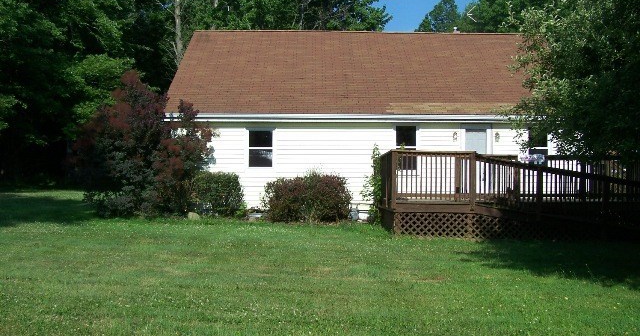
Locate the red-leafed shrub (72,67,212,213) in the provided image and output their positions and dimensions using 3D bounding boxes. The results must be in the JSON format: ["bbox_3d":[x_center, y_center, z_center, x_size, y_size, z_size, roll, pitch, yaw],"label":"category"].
[{"bbox_3d":[-4.720,-0.670,18.700,3.750,3.900,3.400,0,-2,0],"label":"red-leafed shrub"}]

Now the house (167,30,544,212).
[{"bbox_3d":[1.500,-1.600,23.700,11.600,6.000,9.600,0,-2,-1],"label":"house"}]

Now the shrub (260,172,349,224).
[{"bbox_3d":[-0.350,0.700,18.350,2.250,1.280,1.600,0,-2,-1],"label":"shrub"}]

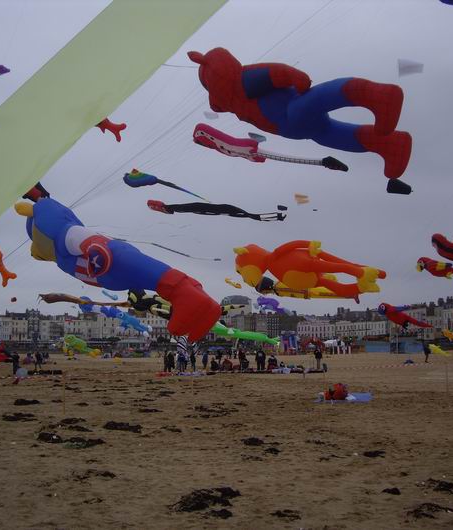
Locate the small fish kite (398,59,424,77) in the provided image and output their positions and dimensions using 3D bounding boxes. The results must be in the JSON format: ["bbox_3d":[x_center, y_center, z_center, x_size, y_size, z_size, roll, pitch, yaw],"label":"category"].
[{"bbox_3d":[14.227,-15.271,60.000,2.000,1.200,1.300,0,-6,0],"label":"small fish kite"}]

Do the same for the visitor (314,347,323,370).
[{"bbox_3d":[7.528,7.692,63.500,0.550,1.680,0.400,-1,-6,10],"label":"visitor"}]

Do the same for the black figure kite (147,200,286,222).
[{"bbox_3d":[-0.593,-3.171,46.000,8.200,1.100,1.500,4,-6,0],"label":"black figure kite"}]

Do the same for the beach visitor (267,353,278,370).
[{"bbox_3d":[3.705,7.772,62.500,0.650,1.350,0.600,0,-6,0],"label":"beach visitor"}]

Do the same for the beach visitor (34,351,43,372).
[{"bbox_3d":[-15.626,7.996,64.500,0.550,1.680,0.400,0,-6,0],"label":"beach visitor"}]

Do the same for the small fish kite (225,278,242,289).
[{"bbox_3d":[0.722,1.907,80.000,1.800,0.600,0.600,28,-5,3],"label":"small fish kite"}]

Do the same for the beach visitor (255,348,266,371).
[{"bbox_3d":[2.738,7.635,62.500,0.600,1.740,0.400,0,-6,0],"label":"beach visitor"}]

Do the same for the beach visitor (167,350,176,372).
[{"bbox_3d":[-4.323,7.562,61.000,0.550,1.700,0.420,0,-6,0],"label":"beach visitor"}]

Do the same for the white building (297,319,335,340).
[{"bbox_3d":[43.492,31.169,375.000,18.000,10.500,10.000,-1,-6,10],"label":"white building"}]

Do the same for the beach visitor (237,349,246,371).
[{"bbox_3d":[1.208,7.611,62.500,0.450,1.700,0.550,0,-6,0],"label":"beach visitor"}]

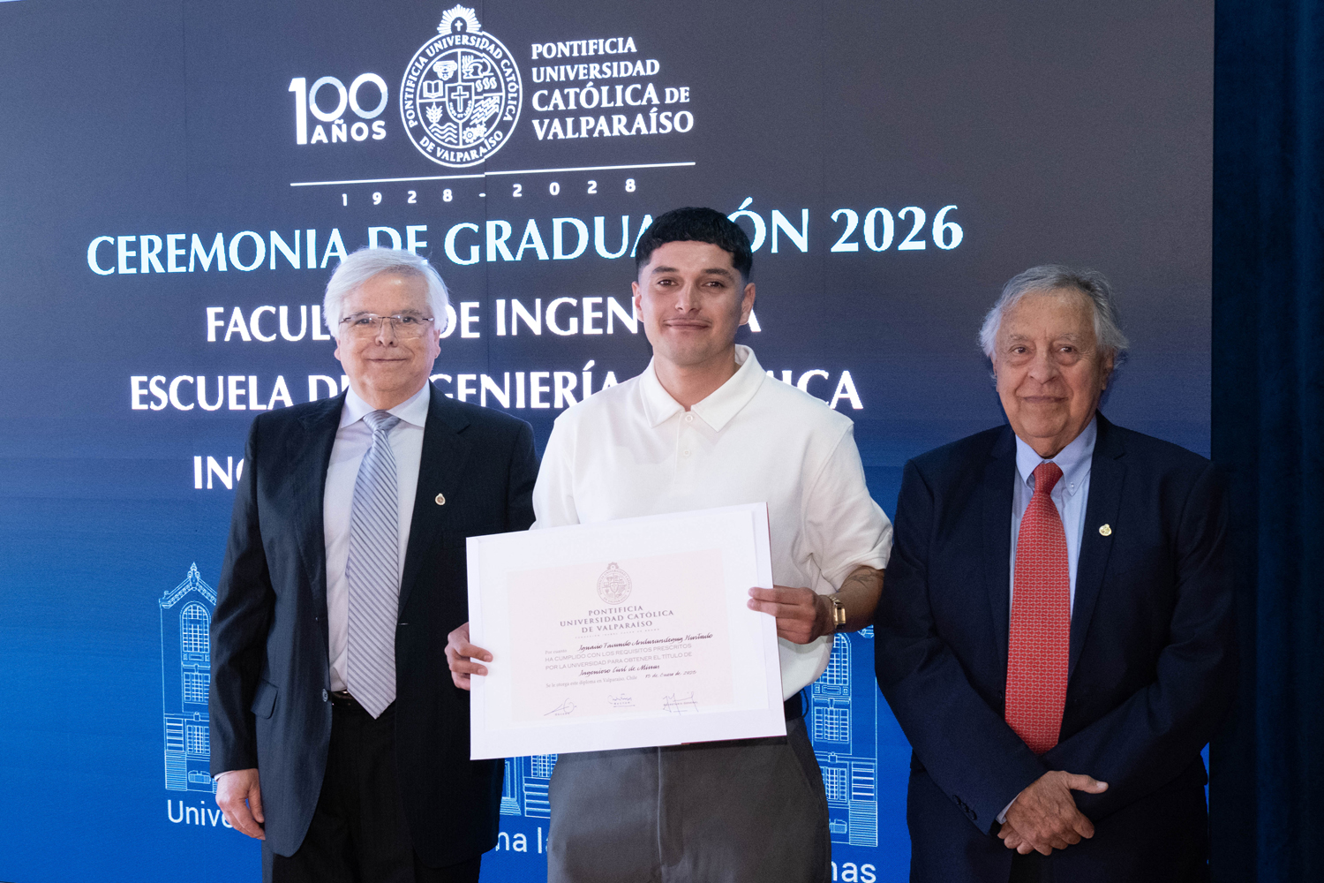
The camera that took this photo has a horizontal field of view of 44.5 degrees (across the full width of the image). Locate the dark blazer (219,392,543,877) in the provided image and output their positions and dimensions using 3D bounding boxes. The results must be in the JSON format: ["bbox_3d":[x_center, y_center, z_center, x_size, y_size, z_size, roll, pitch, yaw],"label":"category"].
[{"bbox_3d":[-0.446,0.280,2.630,0.555,0.760,0.310,-1,3,3],"label":"dark blazer"}]

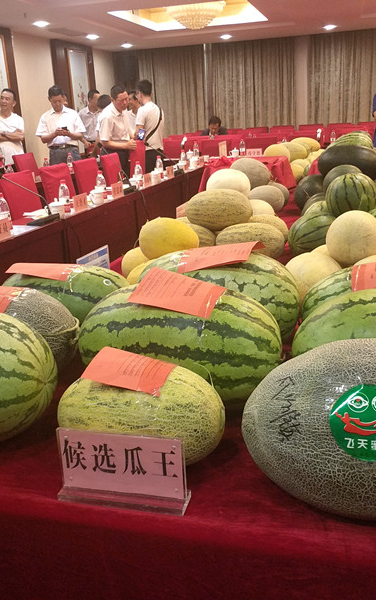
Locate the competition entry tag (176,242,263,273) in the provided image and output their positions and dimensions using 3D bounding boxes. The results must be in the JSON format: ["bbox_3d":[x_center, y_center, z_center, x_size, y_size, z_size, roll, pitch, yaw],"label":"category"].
[{"bbox_3d":[0.063,-0.092,1.208,0.152,0.025,0.105,-8,35,0],"label":"competition entry tag"}]

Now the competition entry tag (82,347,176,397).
[{"bbox_3d":[-0.087,0.108,0.876,0.127,0.012,0.093,12,28,12],"label":"competition entry tag"}]

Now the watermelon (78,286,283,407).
[{"bbox_3d":[-0.021,0.087,1.098,0.408,0.255,0.255,5,20,24],"label":"watermelon"}]

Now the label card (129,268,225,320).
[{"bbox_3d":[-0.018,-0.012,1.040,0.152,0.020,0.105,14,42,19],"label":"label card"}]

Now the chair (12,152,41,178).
[{"bbox_3d":[-1.607,-1.146,6.544,0.560,0.970,0.440,3,19,18],"label":"chair"}]

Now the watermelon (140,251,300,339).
[{"bbox_3d":[0.059,0.010,1.315,0.400,0.263,0.253,6,20,29],"label":"watermelon"}]

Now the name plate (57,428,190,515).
[{"bbox_3d":[-0.098,0.247,0.849,0.200,0.109,0.045,1,18,15],"label":"name plate"}]

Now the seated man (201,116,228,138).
[{"bbox_3d":[0.473,-2.442,9.746,0.500,1.240,0.700,2,19,15],"label":"seated man"}]

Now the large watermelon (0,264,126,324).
[{"bbox_3d":[-0.303,0.019,1.423,0.368,0.222,0.213,-2,17,5],"label":"large watermelon"}]

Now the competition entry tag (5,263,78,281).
[{"bbox_3d":[-0.344,-0.070,1.366,0.150,0.012,0.098,4,25,7],"label":"competition entry tag"}]

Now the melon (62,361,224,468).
[{"bbox_3d":[-0.075,0.184,0.927,0.272,0.181,0.181,0,18,9],"label":"melon"}]

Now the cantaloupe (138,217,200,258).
[{"bbox_3d":[-0.058,-0.193,1.810,0.188,0.137,0.140,-1,18,6],"label":"cantaloupe"}]

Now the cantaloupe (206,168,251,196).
[{"bbox_3d":[0.186,-0.523,2.661,0.200,0.165,0.190,-1,18,7],"label":"cantaloupe"}]

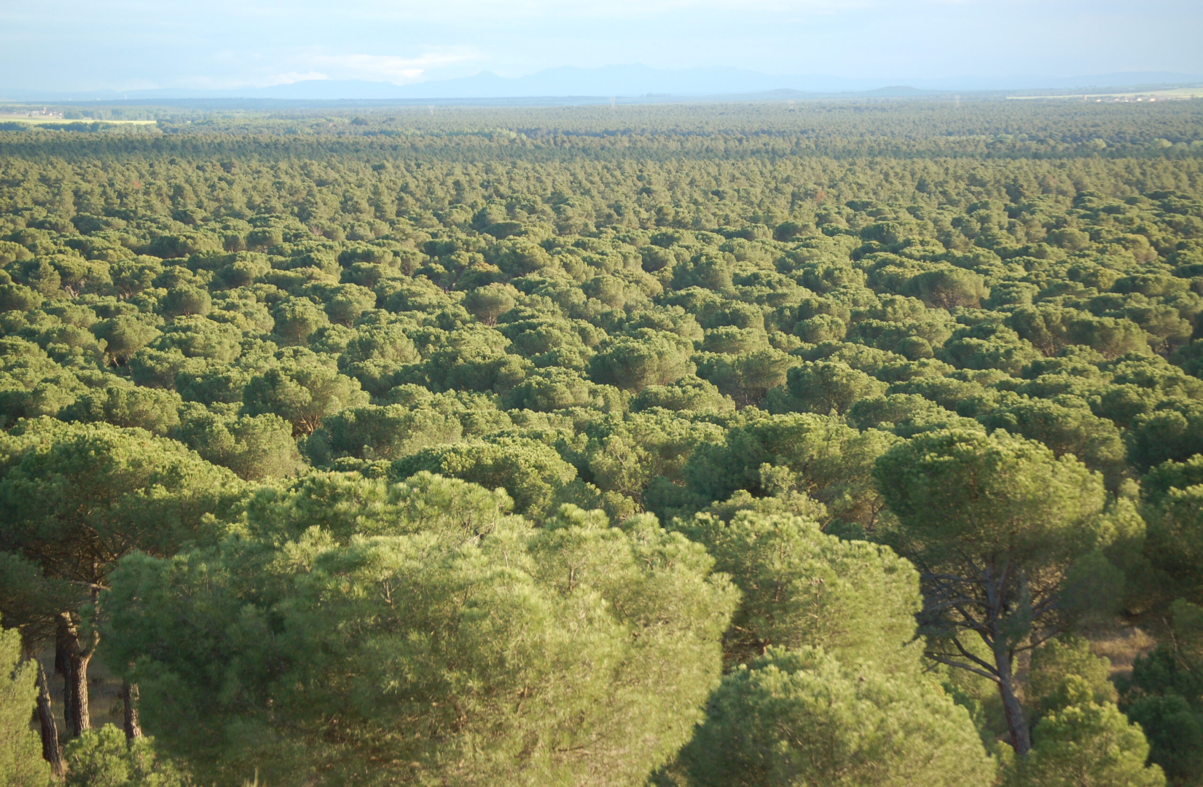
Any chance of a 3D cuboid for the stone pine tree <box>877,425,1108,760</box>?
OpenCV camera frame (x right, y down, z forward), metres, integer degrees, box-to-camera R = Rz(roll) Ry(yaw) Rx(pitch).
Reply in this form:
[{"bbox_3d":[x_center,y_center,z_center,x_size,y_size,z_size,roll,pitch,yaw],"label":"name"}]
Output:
[{"bbox_3d":[11.530,6.020,103.500,7.000,10.000,6.800,0,5,0],"label":"stone pine tree"}]

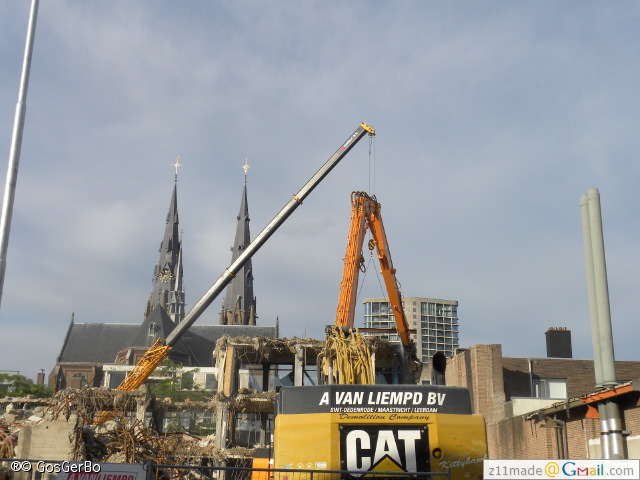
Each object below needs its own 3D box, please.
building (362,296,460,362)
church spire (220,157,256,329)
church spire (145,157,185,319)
[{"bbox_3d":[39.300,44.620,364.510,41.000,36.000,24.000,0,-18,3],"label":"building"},{"bbox_3d":[-15.000,0.590,165.430,7.000,36.000,7.000,1,-18,0],"label":"church spire"},{"bbox_3d":[-28.380,0.690,163.350,7.600,36.000,7.600,1,-18,0],"label":"church spire"}]

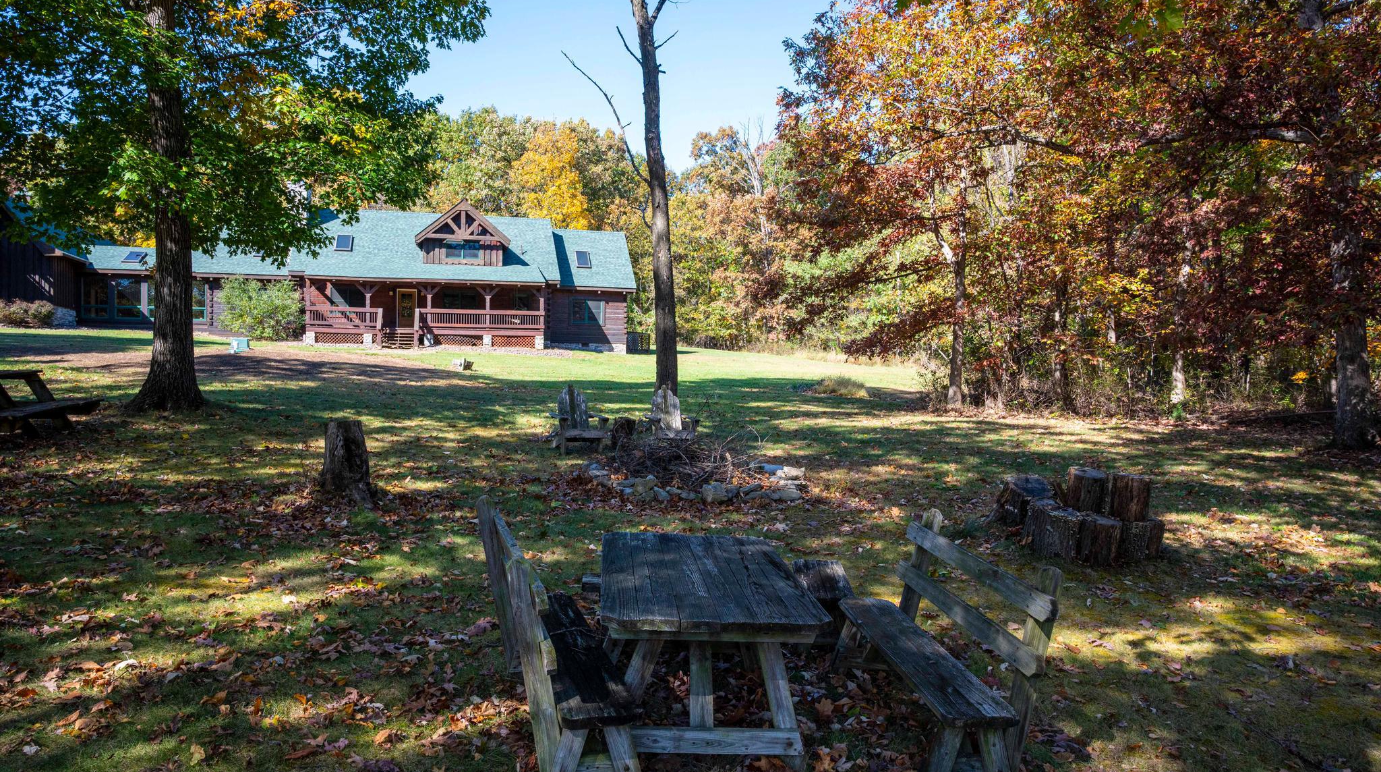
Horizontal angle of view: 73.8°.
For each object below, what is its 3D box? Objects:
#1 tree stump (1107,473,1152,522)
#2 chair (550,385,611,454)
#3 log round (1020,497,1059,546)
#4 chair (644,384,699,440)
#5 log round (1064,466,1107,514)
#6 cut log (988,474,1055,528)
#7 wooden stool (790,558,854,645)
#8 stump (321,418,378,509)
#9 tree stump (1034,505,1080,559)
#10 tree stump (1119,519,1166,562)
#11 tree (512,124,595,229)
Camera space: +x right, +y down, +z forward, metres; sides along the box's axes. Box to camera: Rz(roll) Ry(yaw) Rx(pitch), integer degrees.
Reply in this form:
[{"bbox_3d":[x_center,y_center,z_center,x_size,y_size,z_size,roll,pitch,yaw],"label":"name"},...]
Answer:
[{"bbox_3d":[3.727,0.957,7.800,0.360,0.355,0.360,1,1,0],"label":"tree stump"},{"bbox_3d":[-1.575,0.507,13.100,0.750,0.950,0.900,1,1,-20],"label":"chair"},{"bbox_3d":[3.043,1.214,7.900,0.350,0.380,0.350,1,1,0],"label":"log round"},{"bbox_3d":[-0.320,0.490,13.550,0.770,0.980,0.920,0,1,-16],"label":"chair"},{"bbox_3d":[3.383,0.921,7.850,0.345,0.360,0.345,1,1,0],"label":"log round"},{"bbox_3d":[3.487,1.245,9.700,0.700,0.500,0.650,0,1,20],"label":"cut log"},{"bbox_3d":[0.807,1.365,5.655,0.330,0.385,1.000,2,1,4],"label":"wooden stool"},{"bbox_3d":[-3.540,0.745,9.500,0.580,0.790,0.550,0,1,-20],"label":"stump"},{"bbox_3d":[3.320,1.345,8.350,0.420,0.390,0.420,0,1,22],"label":"tree stump"},{"bbox_3d":[3.750,1.261,7.650,0.350,0.290,0.350,4,2,29],"label":"tree stump"},{"bbox_3d":[-10.300,-10.600,69.000,6.500,17.000,6.500,0,1,0],"label":"tree"}]

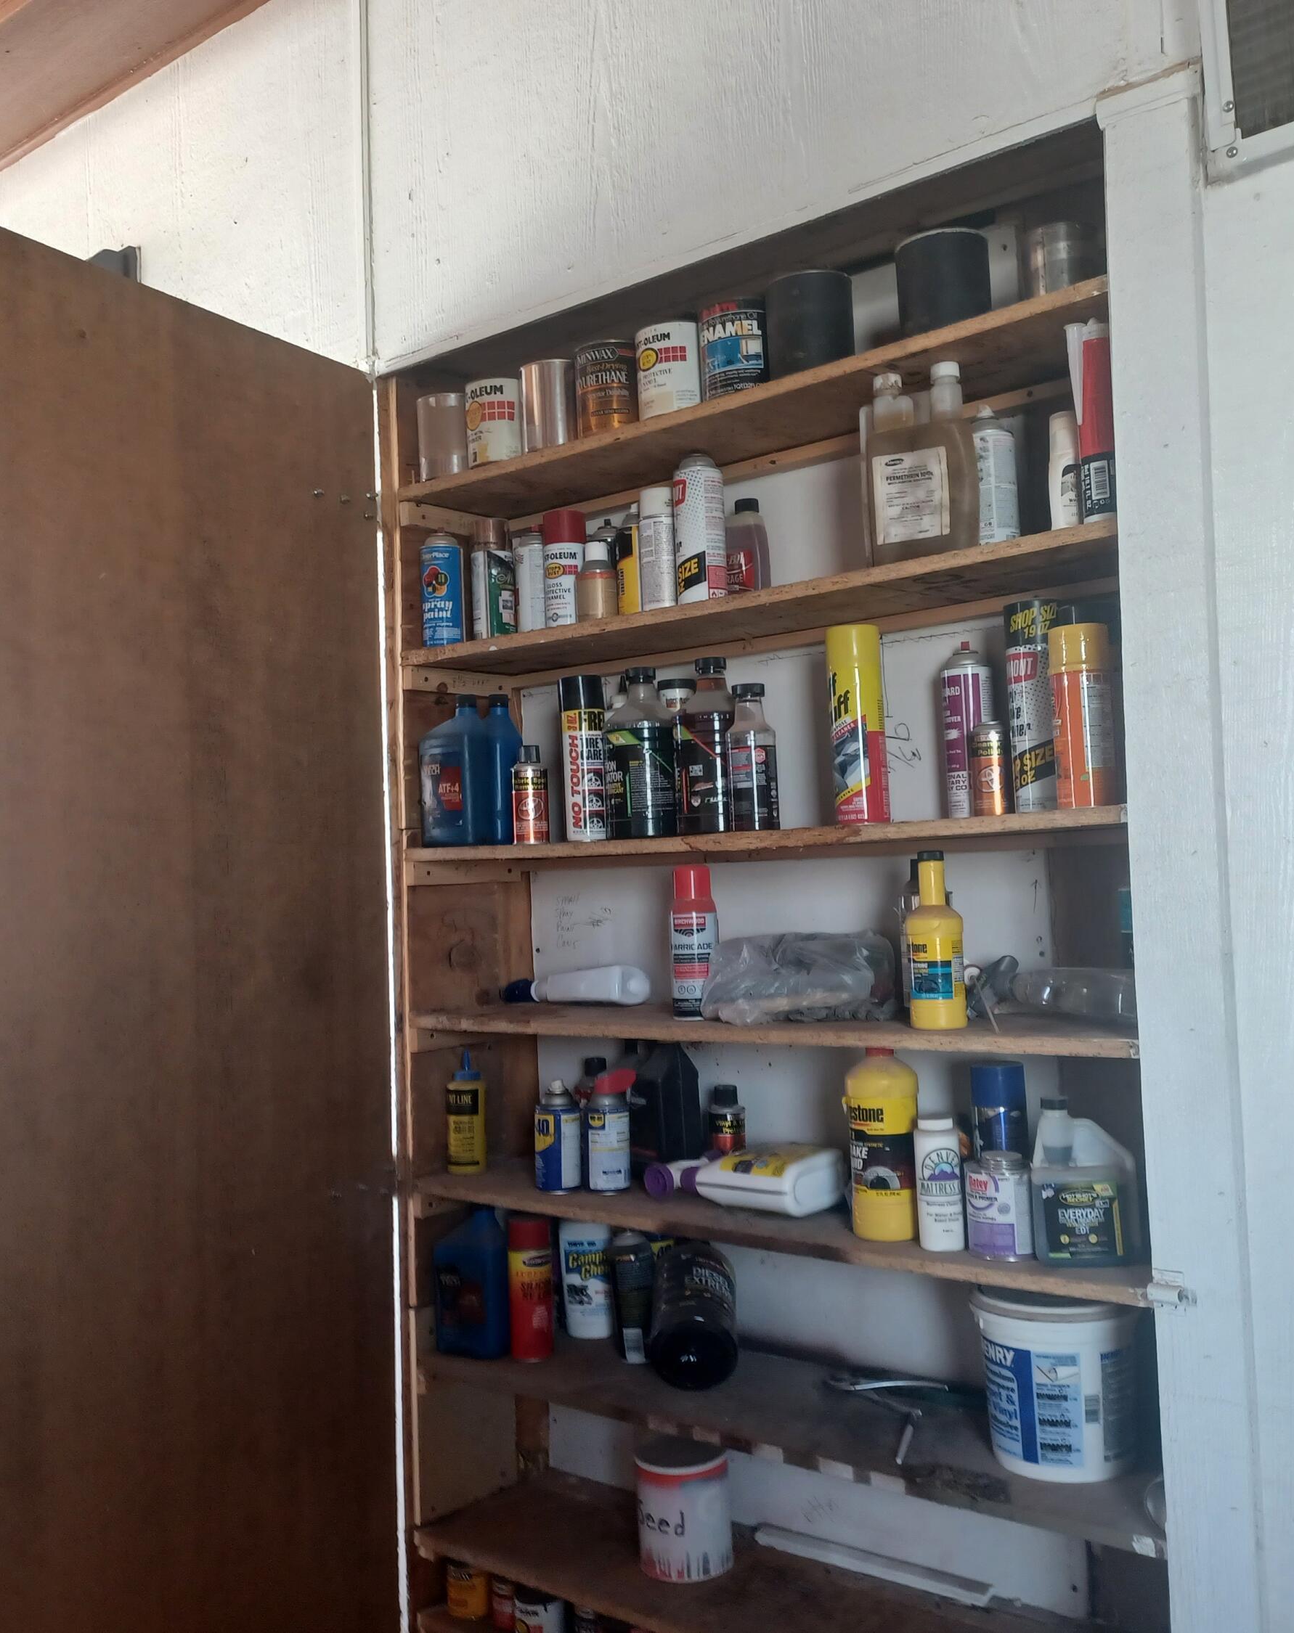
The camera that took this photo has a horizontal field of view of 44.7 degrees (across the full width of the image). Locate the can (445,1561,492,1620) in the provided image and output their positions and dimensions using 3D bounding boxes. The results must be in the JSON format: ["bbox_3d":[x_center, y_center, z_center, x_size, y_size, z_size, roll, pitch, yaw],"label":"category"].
[{"bbox_3d":[-0.280,1.204,2.466,0.068,0.077,0.068,-2,-3,0],"label":"can"}]

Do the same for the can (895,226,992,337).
[{"bbox_3d":[0.361,-0.633,1.914,0.111,0.126,0.111,-2,-3,0],"label":"can"}]

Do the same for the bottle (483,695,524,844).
[{"bbox_3d":[-0.240,-0.066,2.386,0.108,0.227,0.063,-4,-4,41],"label":"bottle"}]

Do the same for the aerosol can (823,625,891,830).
[{"bbox_3d":[0.264,-0.112,1.968,0.067,0.248,0.067,-2,-3,0],"label":"aerosol can"}]

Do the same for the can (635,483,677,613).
[{"bbox_3d":[0.018,-0.379,2.261,0.052,0.184,0.052,-2,-3,0],"label":"can"}]

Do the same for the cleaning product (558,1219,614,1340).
[{"bbox_3d":[-0.103,0.761,2.575,0.080,0.170,0.066,-2,-3,9],"label":"cleaning product"}]

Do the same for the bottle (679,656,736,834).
[{"bbox_3d":[0.084,-0.092,2.079,0.096,0.233,0.096,-2,-4,0],"label":"bottle"}]

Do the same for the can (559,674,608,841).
[{"bbox_3d":[-0.091,-0.082,2.280,0.065,0.241,0.065,-2,-3,0],"label":"can"}]

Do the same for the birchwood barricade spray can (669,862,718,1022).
[{"bbox_3d":[0.066,0.174,2.129,0.060,0.210,0.060,-2,-4,0],"label":"birchwood barricade spray can"}]

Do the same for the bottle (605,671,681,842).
[{"bbox_3d":[-0.008,-0.085,2.149,0.096,0.233,0.096,-2,-4,0],"label":"bottle"}]

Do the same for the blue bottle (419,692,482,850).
[{"bbox_3d":[-0.302,-0.064,2.510,0.110,0.240,0.067,-4,-4,40],"label":"blue bottle"}]

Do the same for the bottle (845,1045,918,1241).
[{"bbox_3d":[0.284,0.389,1.887,0.086,0.221,0.086,-2,-4,0],"label":"bottle"}]

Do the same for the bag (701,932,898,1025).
[{"bbox_3d":[0.197,0.212,2.044,0.220,0.115,0.120,-5,-5,40],"label":"bag"}]

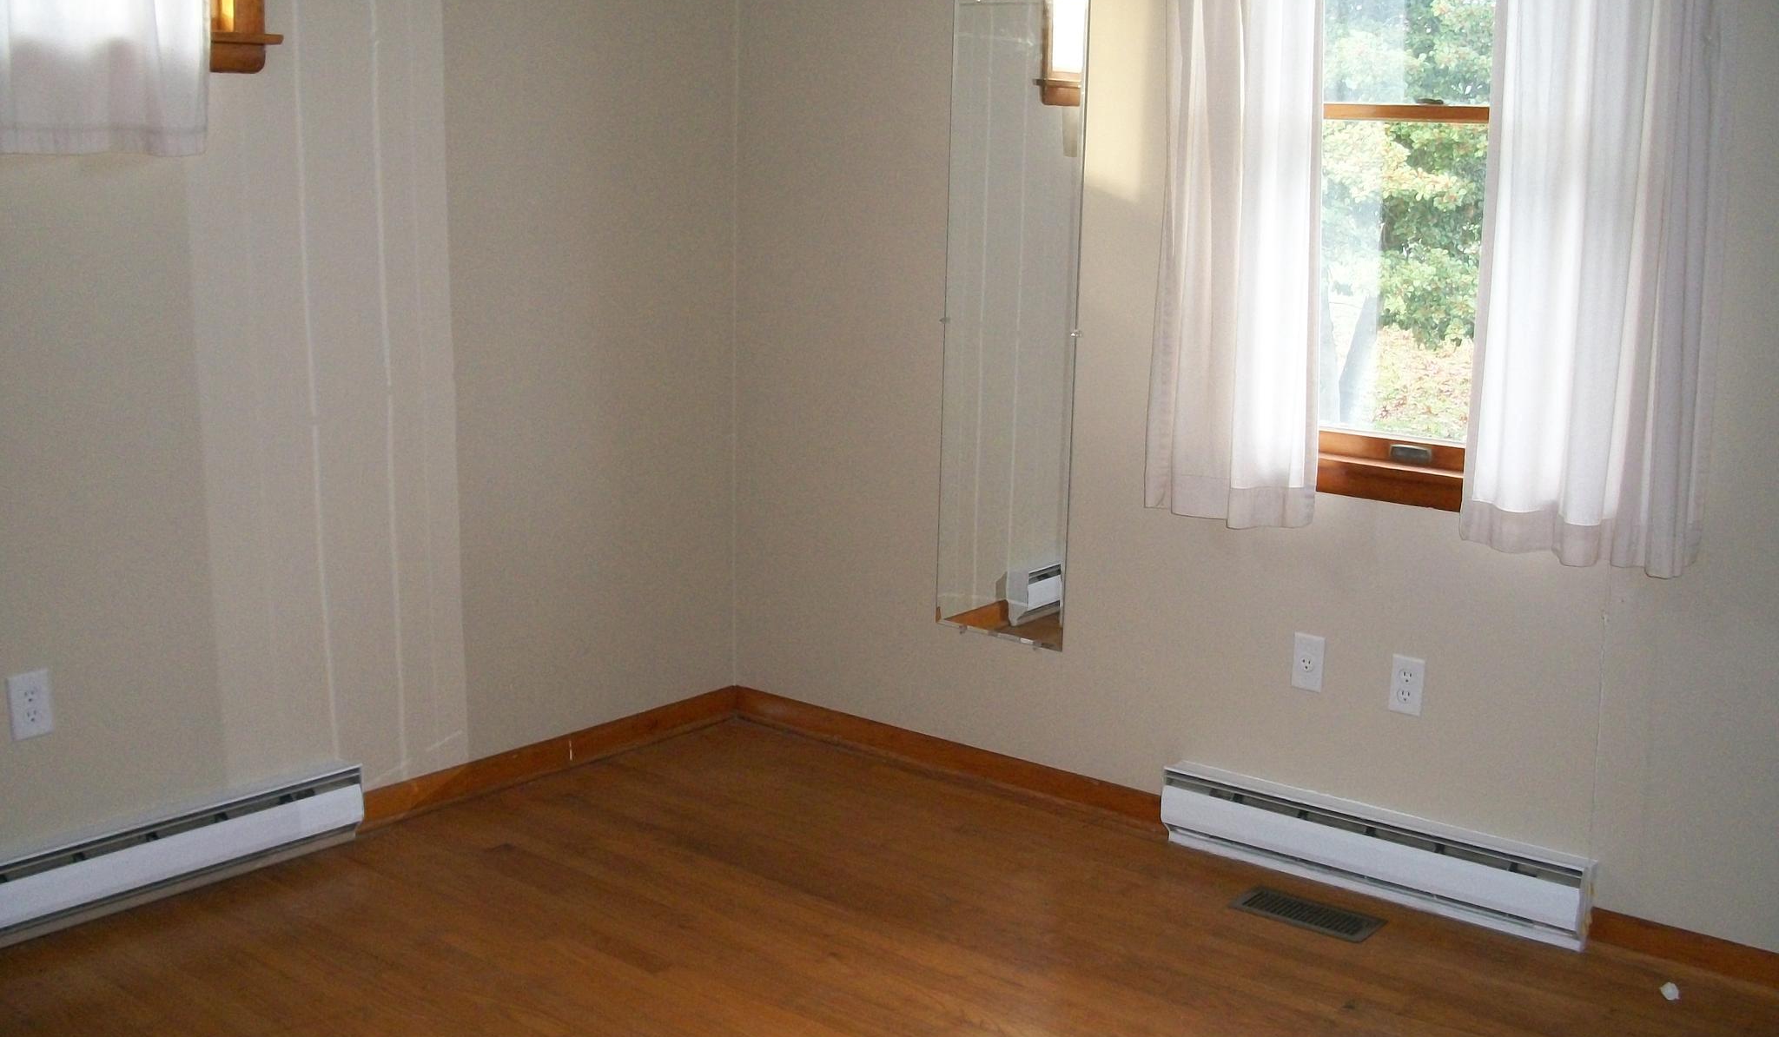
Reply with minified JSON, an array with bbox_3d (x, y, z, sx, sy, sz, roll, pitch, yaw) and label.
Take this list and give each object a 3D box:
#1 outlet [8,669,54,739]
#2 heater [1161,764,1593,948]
[{"bbox_3d":[-1.605,0.351,3.368,0.009,0.122,0.076,9,13,38],"label":"outlet"},{"bbox_3d":[0.981,0.691,3.721,0.907,0.178,0.088,9,13,38],"label":"heater"}]

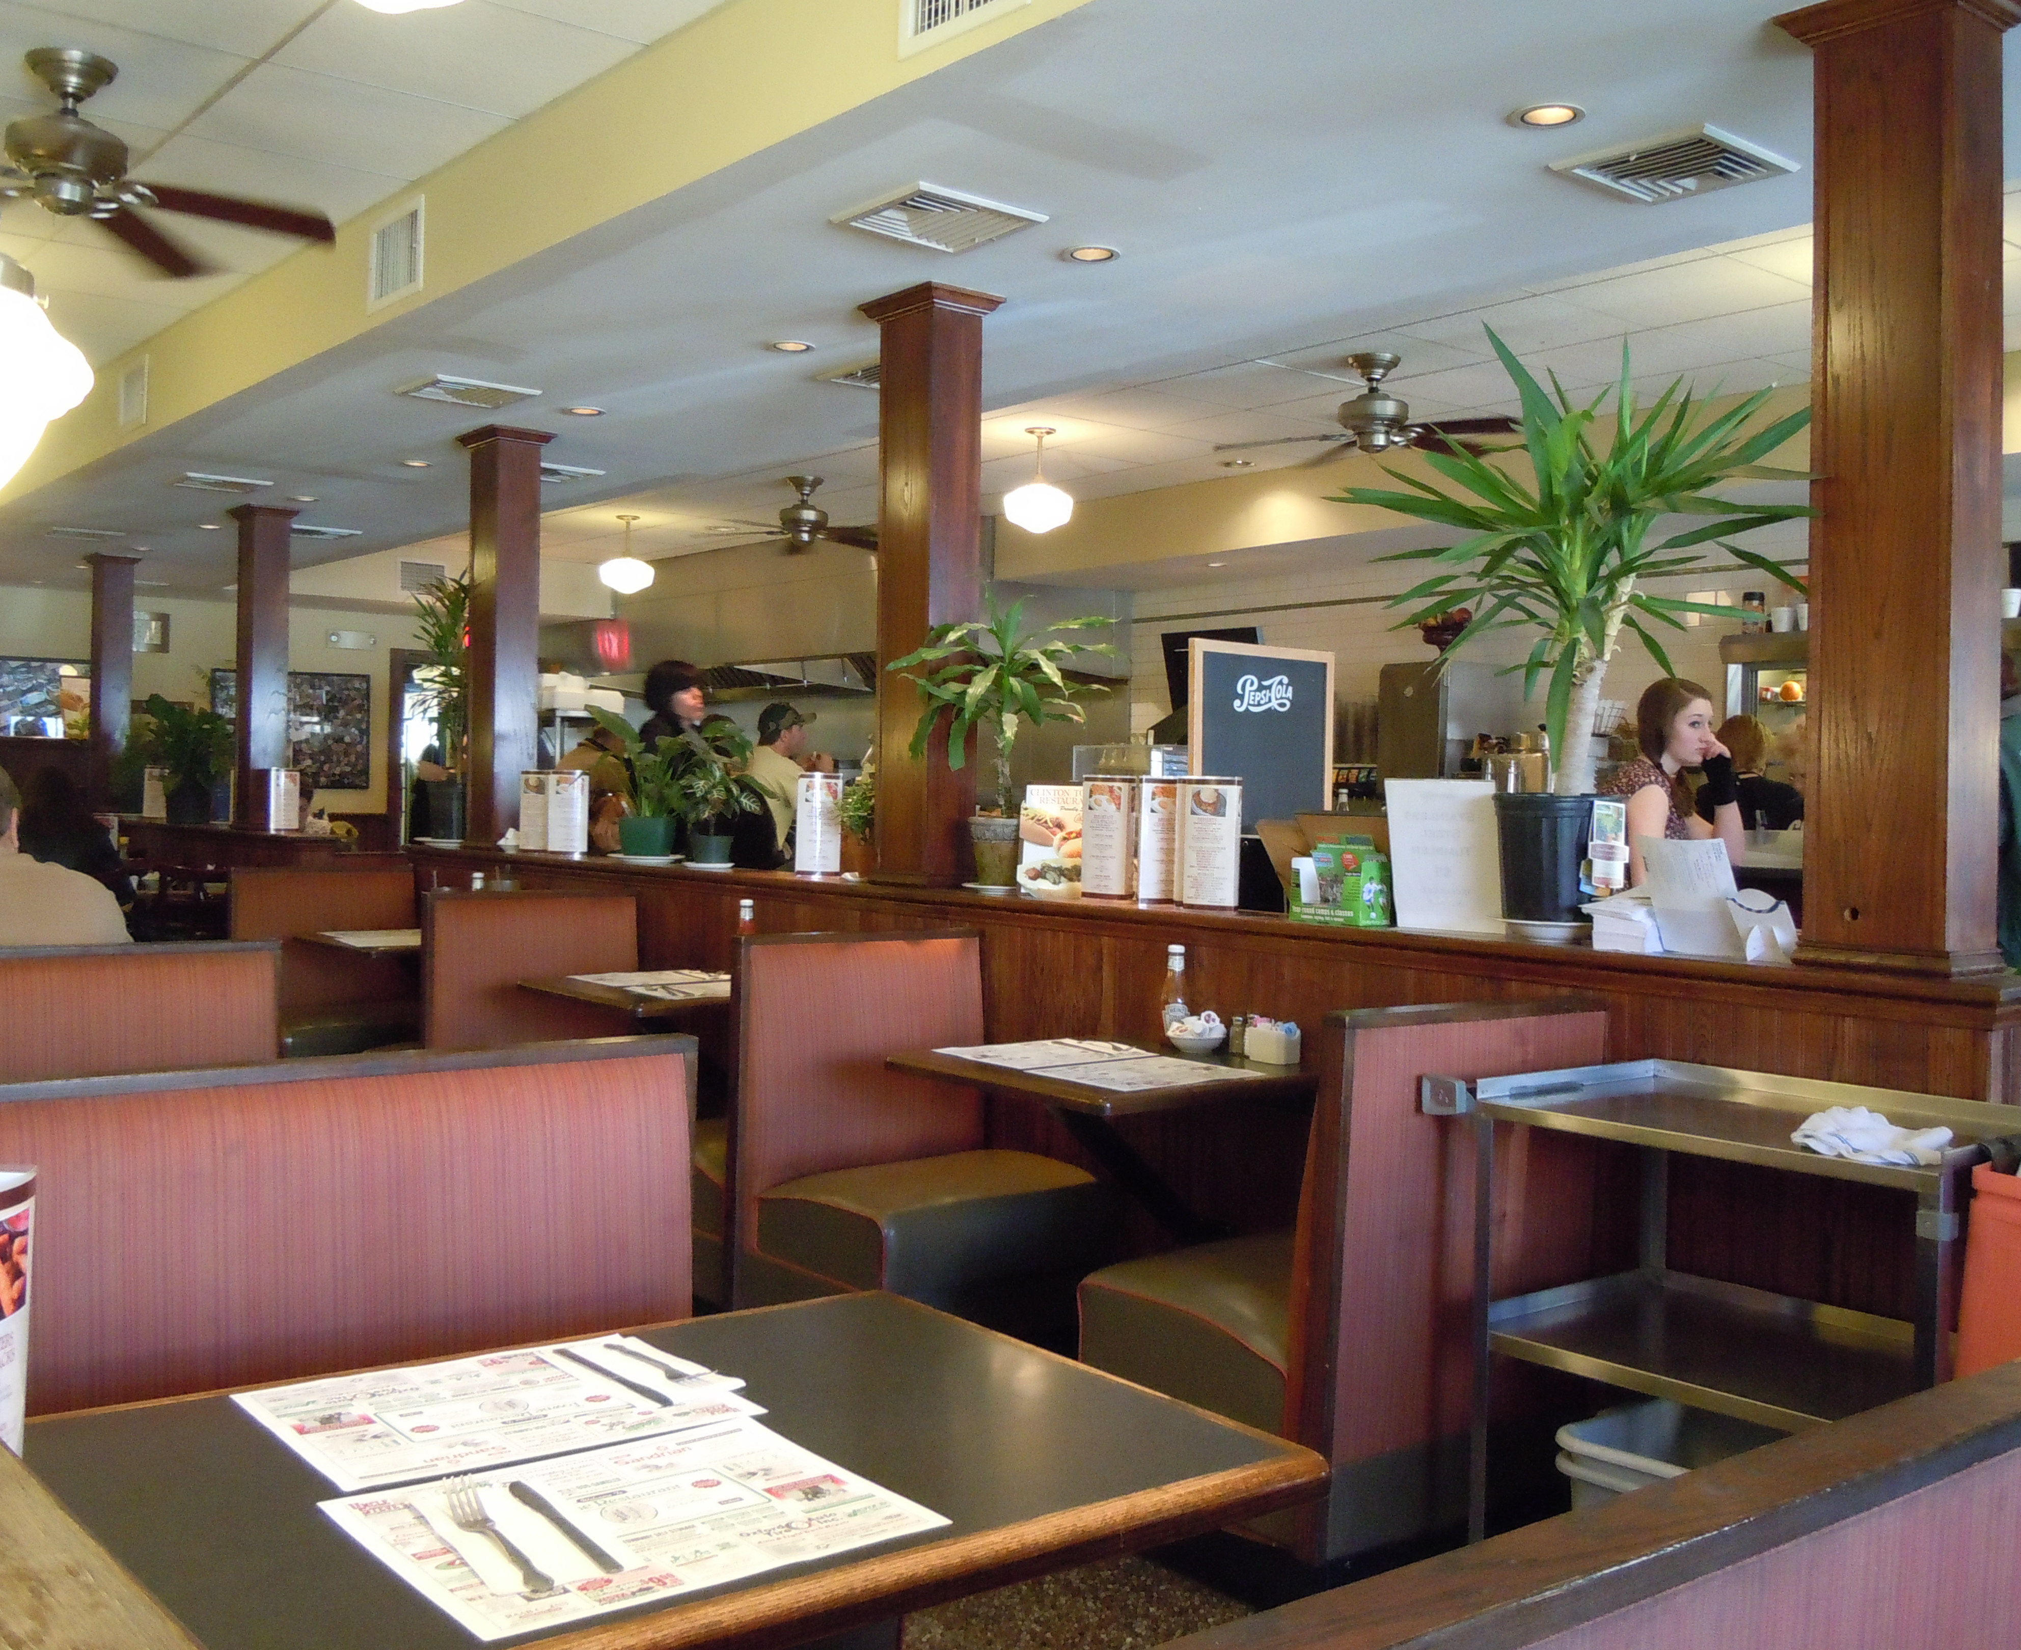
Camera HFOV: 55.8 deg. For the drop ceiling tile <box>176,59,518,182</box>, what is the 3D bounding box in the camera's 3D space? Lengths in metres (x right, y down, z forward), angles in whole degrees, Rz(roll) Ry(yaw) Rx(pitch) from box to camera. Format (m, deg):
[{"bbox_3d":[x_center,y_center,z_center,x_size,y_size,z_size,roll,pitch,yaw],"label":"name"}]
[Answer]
[{"bbox_3d":[-1.578,-1.675,4.559,0.600,0.020,0.610,-1,2,-40],"label":"drop ceiling tile"}]

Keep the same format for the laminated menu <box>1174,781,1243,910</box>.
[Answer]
[{"bbox_3d":[0.426,0.035,4.058,0.125,0.285,0.090,2,1,38],"label":"laminated menu"}]

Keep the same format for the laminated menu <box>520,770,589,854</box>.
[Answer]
[{"bbox_3d":[-1.560,-0.046,6.516,0.230,0.287,0.100,2,1,30],"label":"laminated menu"}]

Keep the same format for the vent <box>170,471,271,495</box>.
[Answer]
[{"bbox_3d":[-3.308,-1.417,7.973,0.340,0.025,0.340,1,1,-39],"label":"vent"}]

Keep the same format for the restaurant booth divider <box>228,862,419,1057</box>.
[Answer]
[{"bbox_3d":[-2.413,0.653,6.970,0.630,0.990,0.550,-1,2,-40],"label":"restaurant booth divider"}]

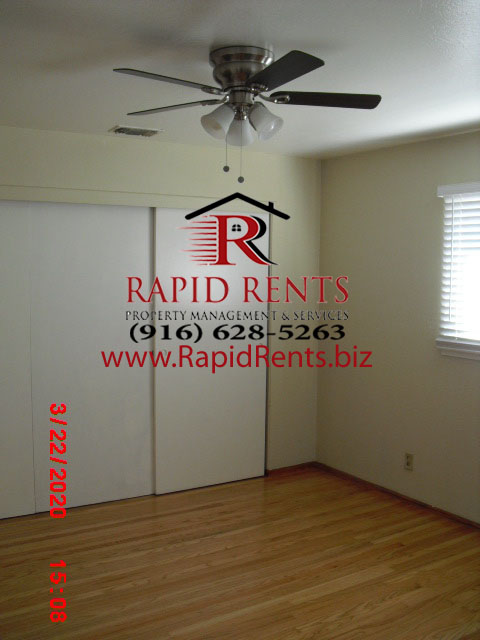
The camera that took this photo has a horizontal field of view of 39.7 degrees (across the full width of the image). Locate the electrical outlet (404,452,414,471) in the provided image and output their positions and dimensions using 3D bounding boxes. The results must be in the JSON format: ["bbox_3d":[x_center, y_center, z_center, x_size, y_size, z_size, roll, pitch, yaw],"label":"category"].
[{"bbox_3d":[1.140,0.957,4.481,0.010,0.115,0.072,-3,6,-31],"label":"electrical outlet"}]

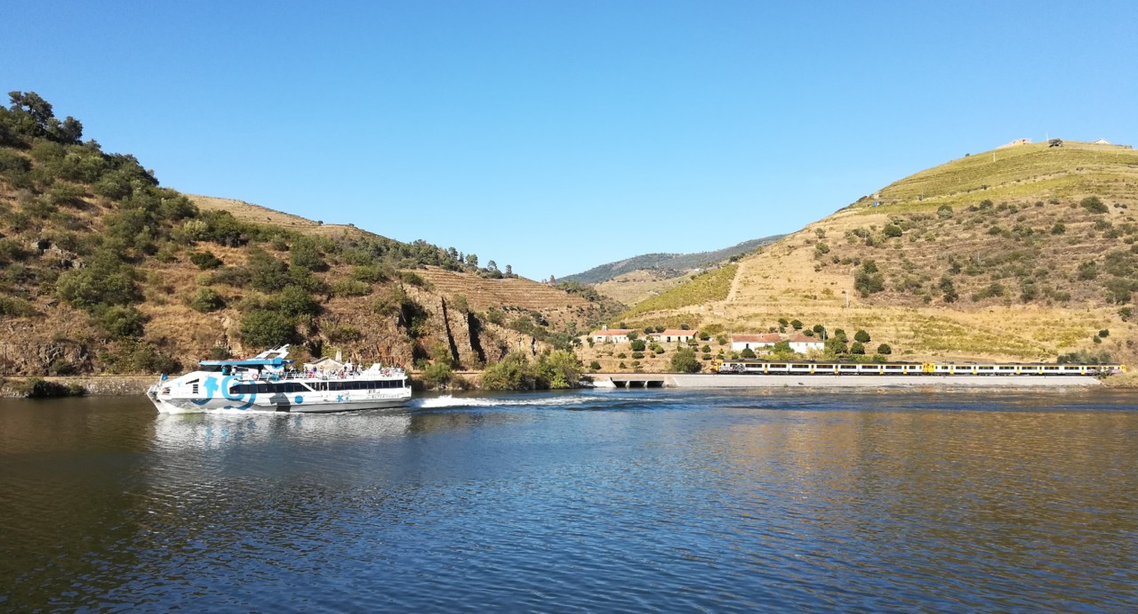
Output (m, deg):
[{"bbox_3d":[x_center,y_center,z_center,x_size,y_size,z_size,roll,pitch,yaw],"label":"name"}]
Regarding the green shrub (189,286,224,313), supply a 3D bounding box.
[{"bbox_3d":[-83.920,-1.750,198.000,7.580,6.180,7.000,2,-4,-23],"label":"green shrub"}]

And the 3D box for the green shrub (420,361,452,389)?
[{"bbox_3d":[-30.479,15.596,196.000,7.000,6.300,6.000,1,-4,-9],"label":"green shrub"}]

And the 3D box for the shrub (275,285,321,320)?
[{"bbox_3d":[-67.049,-1.207,211.000,10.500,8.000,8.500,1,-4,-18],"label":"shrub"}]

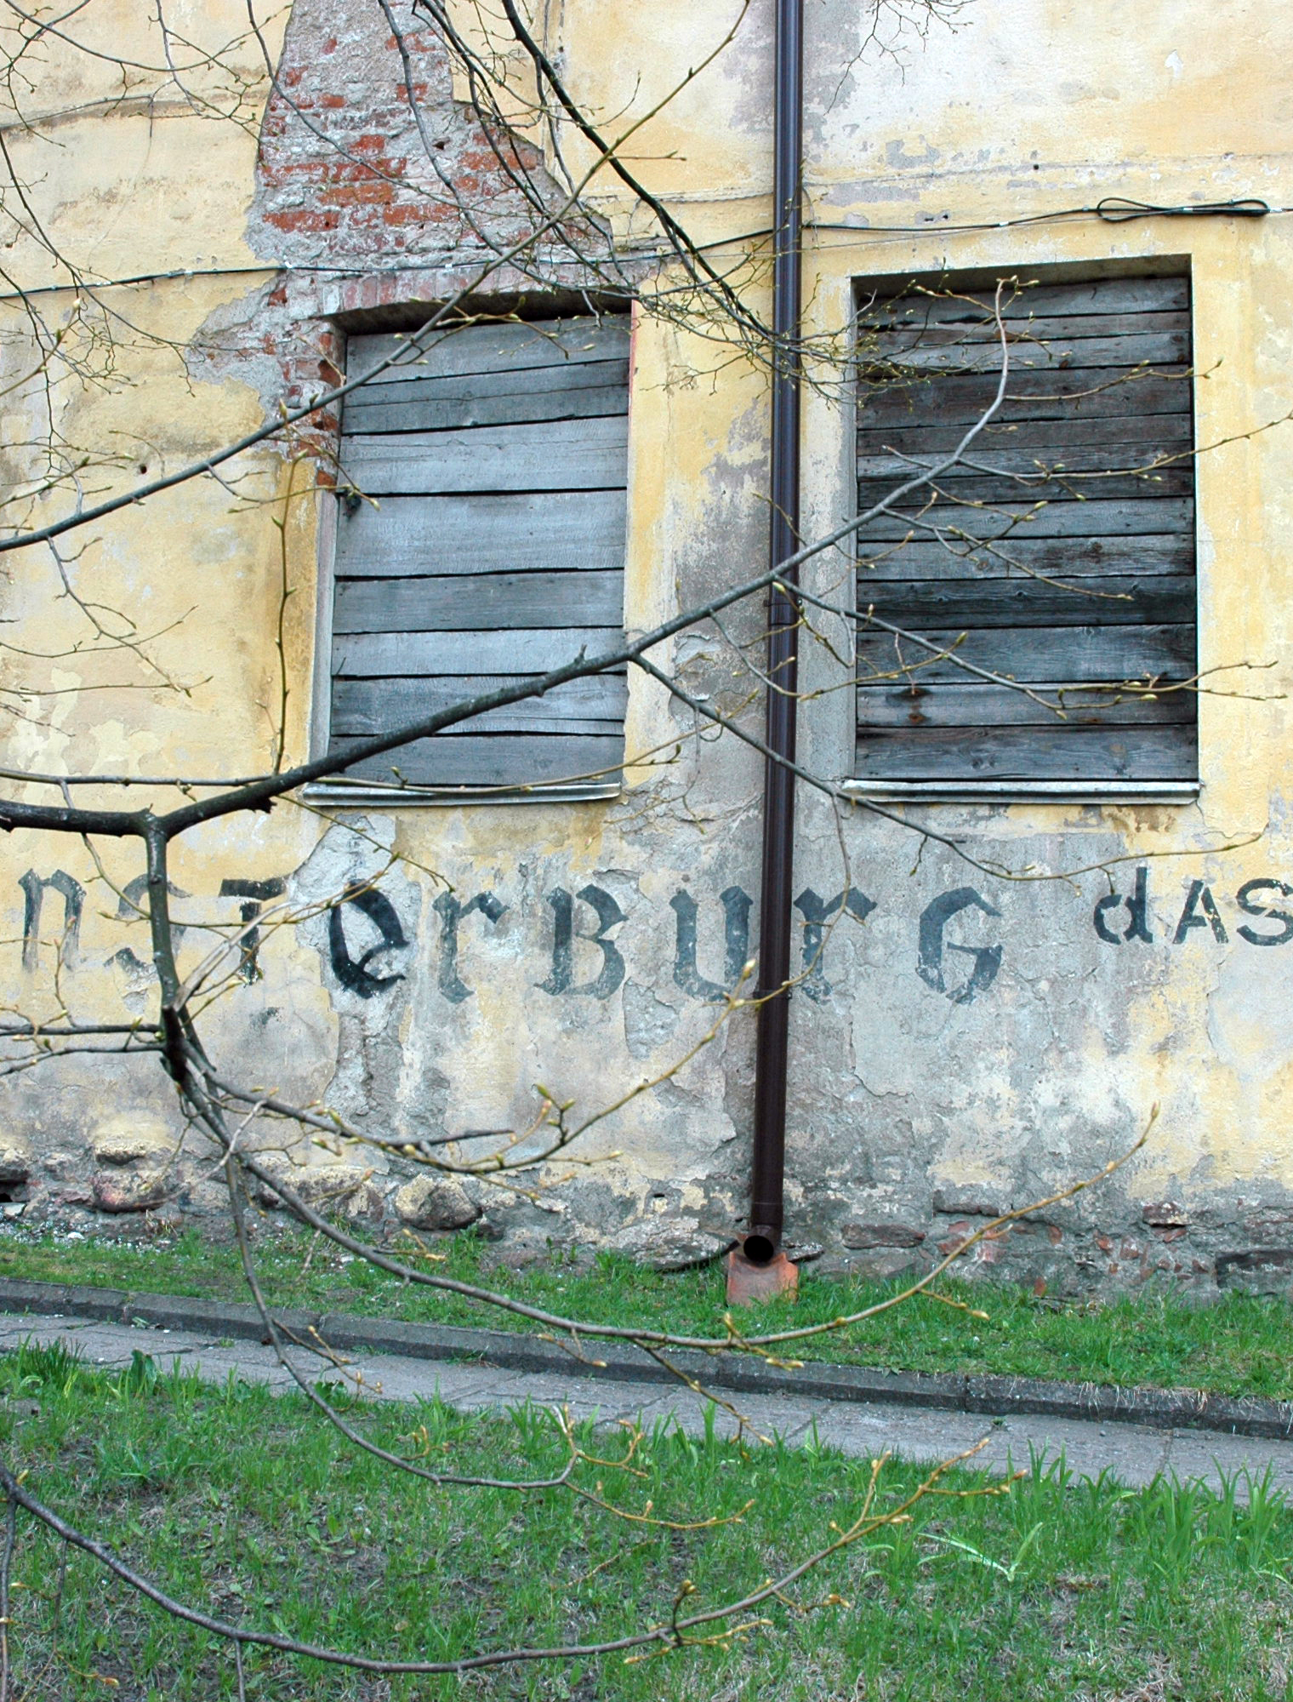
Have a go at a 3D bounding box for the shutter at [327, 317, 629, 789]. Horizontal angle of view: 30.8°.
[{"bbox_3d":[-0.515,-0.931,7.223,0.988,1.503,0.170,0,-8,13],"label":"shutter"}]

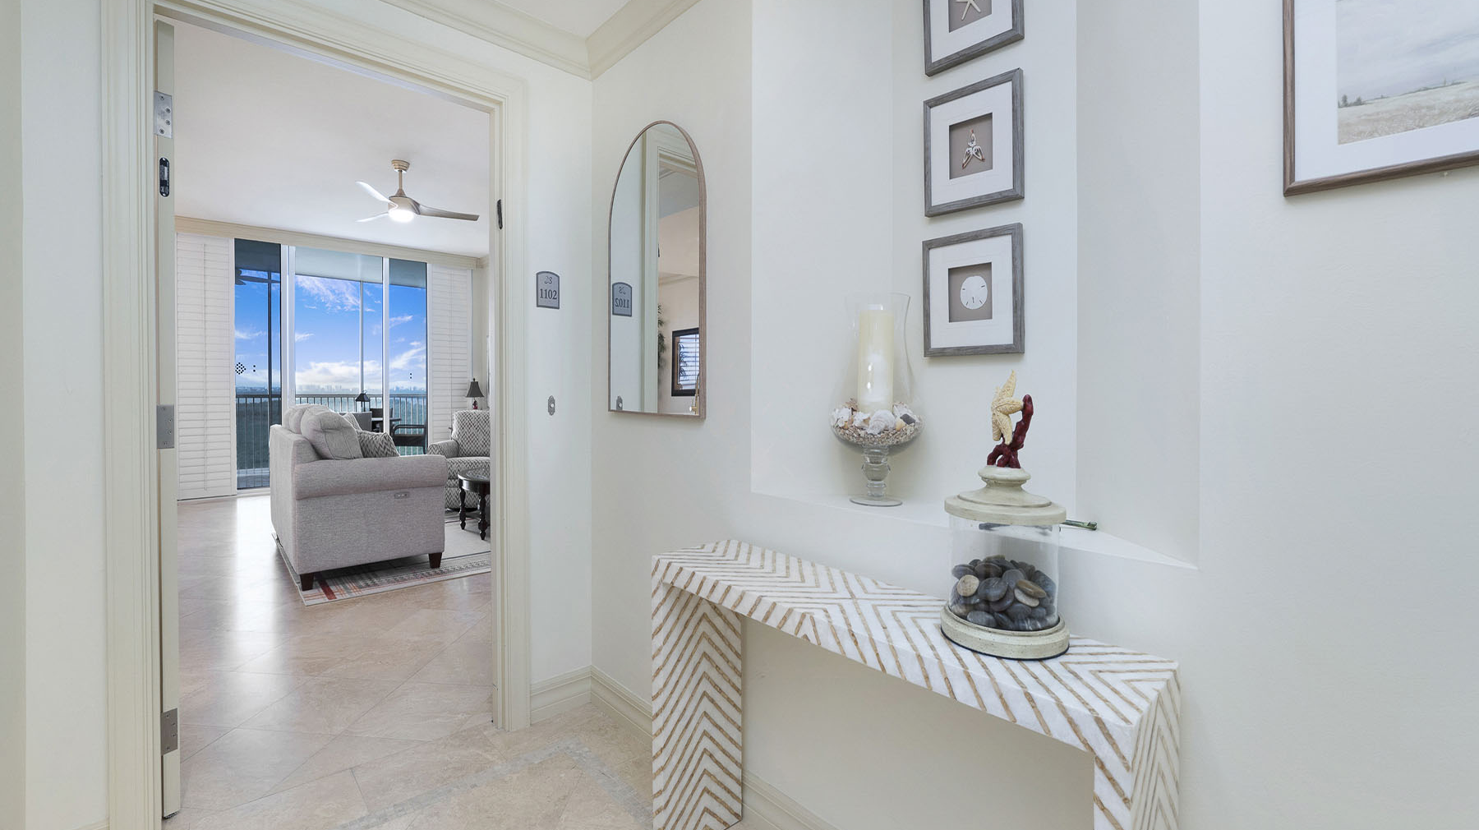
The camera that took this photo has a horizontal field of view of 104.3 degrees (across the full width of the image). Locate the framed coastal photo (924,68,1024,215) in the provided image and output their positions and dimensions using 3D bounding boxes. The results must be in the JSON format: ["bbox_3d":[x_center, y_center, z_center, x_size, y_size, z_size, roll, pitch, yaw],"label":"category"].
[{"bbox_3d":[0.560,-0.647,1.393,0.030,0.294,0.245,-2,3,-45],"label":"framed coastal photo"}]

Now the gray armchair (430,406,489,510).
[{"bbox_3d":[-2.738,0.433,6.090,0.820,0.970,0.860,-1,2,-15],"label":"gray armchair"}]

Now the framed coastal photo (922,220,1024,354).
[{"bbox_3d":[0.560,-0.292,1.393,0.030,0.294,0.245,-2,3,-45],"label":"framed coastal photo"}]

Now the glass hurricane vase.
[{"bbox_3d":[0.341,-0.037,1.433,0.221,0.505,0.221,0,2,0],"label":"glass hurricane vase"}]

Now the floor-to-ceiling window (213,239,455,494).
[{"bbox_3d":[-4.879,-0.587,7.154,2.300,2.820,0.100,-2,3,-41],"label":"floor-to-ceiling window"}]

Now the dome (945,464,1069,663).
[{"bbox_3d":[0.456,0.231,0.993,0.200,0.287,0.200,-2,3,-44],"label":"dome"}]

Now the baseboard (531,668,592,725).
[{"bbox_3d":[-0.649,1.015,2.094,0.235,0.136,0.020,-2,3,-41],"label":"baseboard"}]

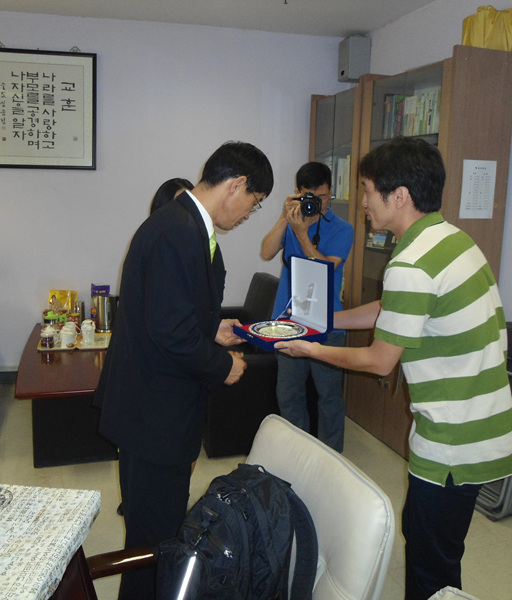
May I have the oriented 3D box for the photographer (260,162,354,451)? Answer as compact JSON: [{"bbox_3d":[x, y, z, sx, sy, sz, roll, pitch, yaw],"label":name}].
[{"bbox_3d":[0.289,0.148,3.091,0.500,1.670,0.420,2,9,8],"label":"photographer"}]

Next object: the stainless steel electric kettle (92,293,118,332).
[{"bbox_3d":[-1.107,0.104,4.450,0.170,0.275,0.150,-1,9,-14],"label":"stainless steel electric kettle"}]

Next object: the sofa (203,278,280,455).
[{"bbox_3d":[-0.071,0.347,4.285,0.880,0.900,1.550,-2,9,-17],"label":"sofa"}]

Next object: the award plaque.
[{"bbox_3d":[0.085,0.001,1.856,0.235,0.240,0.210,-6,14,-28],"label":"award plaque"}]

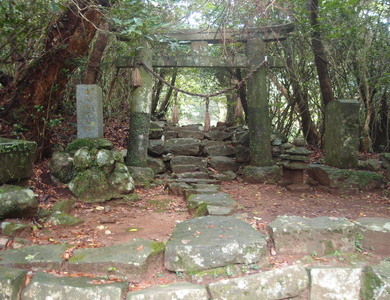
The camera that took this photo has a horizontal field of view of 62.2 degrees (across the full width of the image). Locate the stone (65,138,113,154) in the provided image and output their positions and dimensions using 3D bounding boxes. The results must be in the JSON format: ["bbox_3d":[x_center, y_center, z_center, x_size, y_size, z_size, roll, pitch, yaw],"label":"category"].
[{"bbox_3d":[-1.662,-0.061,5.122,0.687,0.228,0.520,0,6,0],"label":"stone"}]

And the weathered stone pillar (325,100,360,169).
[{"bbox_3d":[2.586,-0.280,5.702,0.351,1.152,0.450,-1,6,-5],"label":"weathered stone pillar"}]

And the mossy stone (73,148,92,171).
[{"bbox_3d":[-1.699,0.142,4.892,0.226,0.322,0.280,0,6,0],"label":"mossy stone"}]

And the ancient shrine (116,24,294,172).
[{"bbox_3d":[0.134,-0.939,5.733,3.143,2.534,0.420,0,6,0],"label":"ancient shrine"}]

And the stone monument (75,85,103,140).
[{"bbox_3d":[-1.655,-0.600,5.115,0.319,0.834,0.260,0,6,0],"label":"stone monument"}]

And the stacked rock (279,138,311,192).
[{"bbox_3d":[1.659,0.247,5.355,0.465,0.868,0.430,0,6,0],"label":"stacked rock"}]

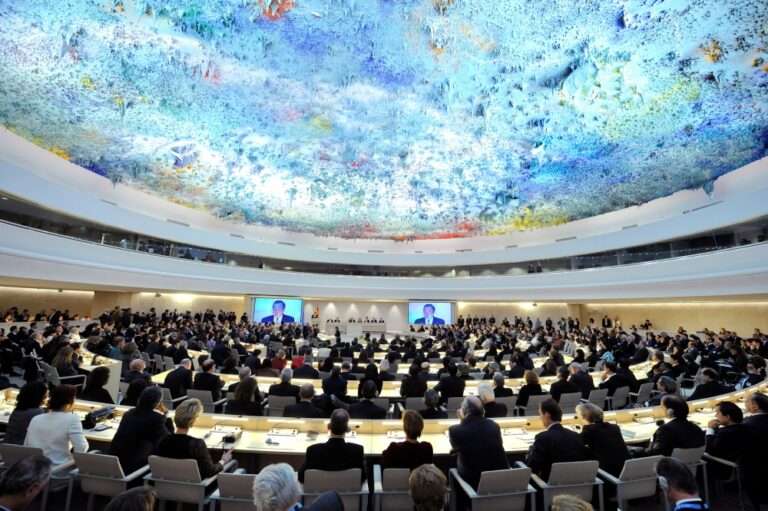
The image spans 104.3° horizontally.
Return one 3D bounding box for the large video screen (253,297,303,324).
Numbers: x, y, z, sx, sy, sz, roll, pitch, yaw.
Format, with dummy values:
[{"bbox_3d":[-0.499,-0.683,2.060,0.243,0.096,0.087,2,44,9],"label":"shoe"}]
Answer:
[{"bbox_3d":[-9.112,4.803,25.894,3.810,2.040,0.140,4,-10,-14],"label":"large video screen"}]

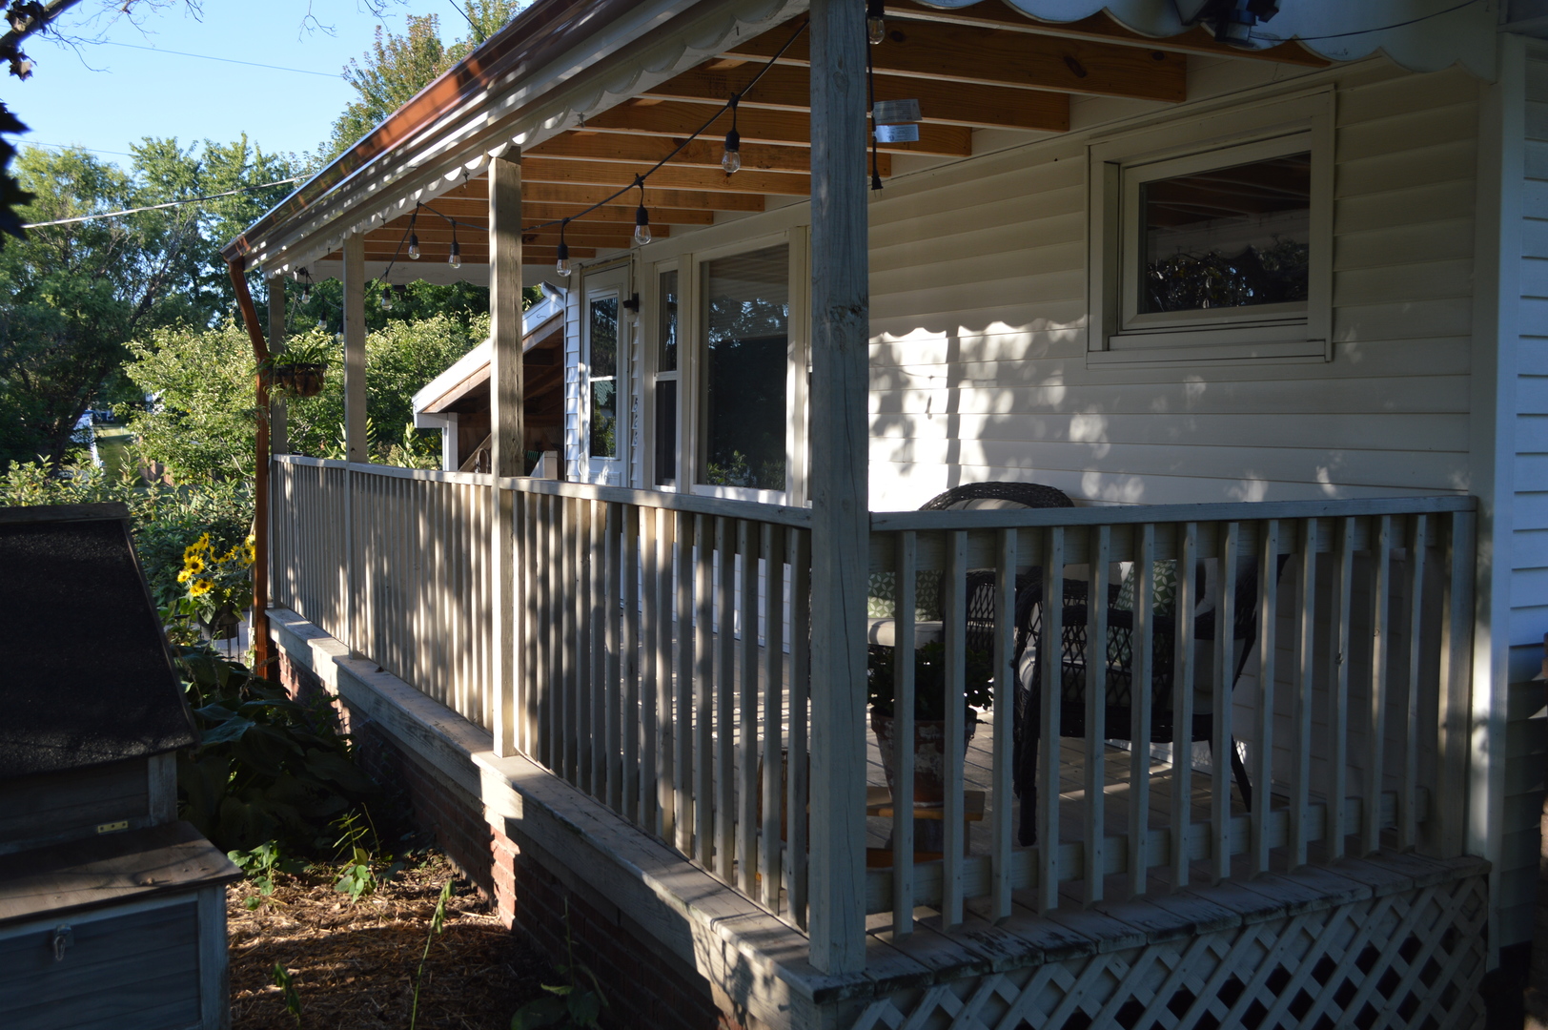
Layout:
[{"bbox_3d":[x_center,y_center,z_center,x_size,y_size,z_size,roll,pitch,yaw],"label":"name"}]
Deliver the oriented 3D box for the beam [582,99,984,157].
[{"bbox_3d":[-0.026,-1.455,5.675,1.829,0.176,0.040,-3,5,-27],"label":"beam"}]

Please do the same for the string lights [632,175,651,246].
[{"bbox_3d":[-0.365,-0.842,4.281,0.050,0.198,0.050,0,4,0],"label":"string lights"}]

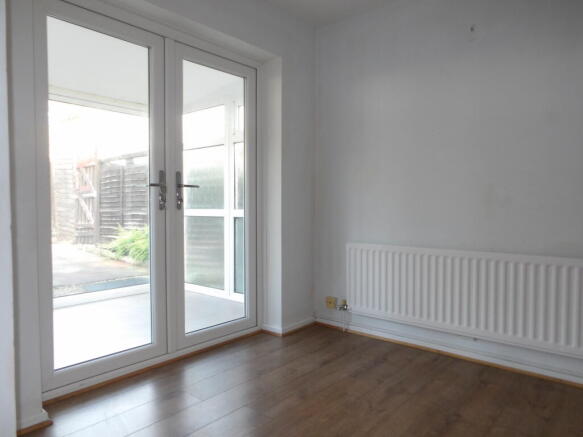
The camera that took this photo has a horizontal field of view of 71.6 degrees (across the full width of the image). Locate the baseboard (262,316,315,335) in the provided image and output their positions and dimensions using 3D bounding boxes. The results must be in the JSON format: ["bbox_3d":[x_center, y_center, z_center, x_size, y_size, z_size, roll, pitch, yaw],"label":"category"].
[{"bbox_3d":[0.001,0.839,3.241,0.177,0.060,0.427,1,2,41],"label":"baseboard"}]

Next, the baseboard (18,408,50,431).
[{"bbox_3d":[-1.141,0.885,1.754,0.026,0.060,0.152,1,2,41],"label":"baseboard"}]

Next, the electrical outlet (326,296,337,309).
[{"bbox_3d":[0.316,0.677,3.244,0.089,0.089,0.016,1,2,41],"label":"electrical outlet"}]

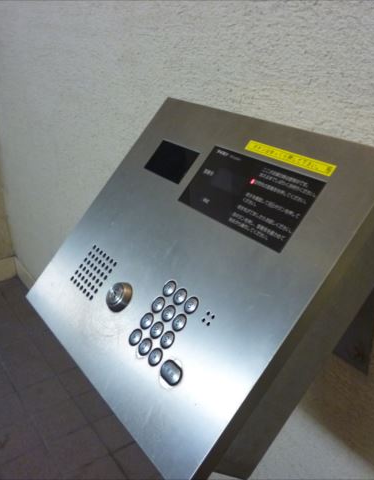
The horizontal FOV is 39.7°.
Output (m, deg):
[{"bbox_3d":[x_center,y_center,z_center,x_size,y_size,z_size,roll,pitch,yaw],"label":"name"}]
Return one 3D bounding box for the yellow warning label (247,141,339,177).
[{"bbox_3d":[0.120,-0.102,0.628,0.002,0.015,0.147,37,-4,-40],"label":"yellow warning label"}]

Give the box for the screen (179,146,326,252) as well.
[{"bbox_3d":[0.073,-0.057,0.648,0.008,0.093,0.205,37,-4,-40],"label":"screen"}]

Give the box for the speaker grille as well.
[{"bbox_3d":[-0.138,0.048,0.769,0.005,0.066,0.077,37,-4,-40],"label":"speaker grille"}]

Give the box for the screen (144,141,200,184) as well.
[{"bbox_3d":[-0.022,-0.117,0.780,0.008,0.054,0.100,37,-4,-40],"label":"screen"}]

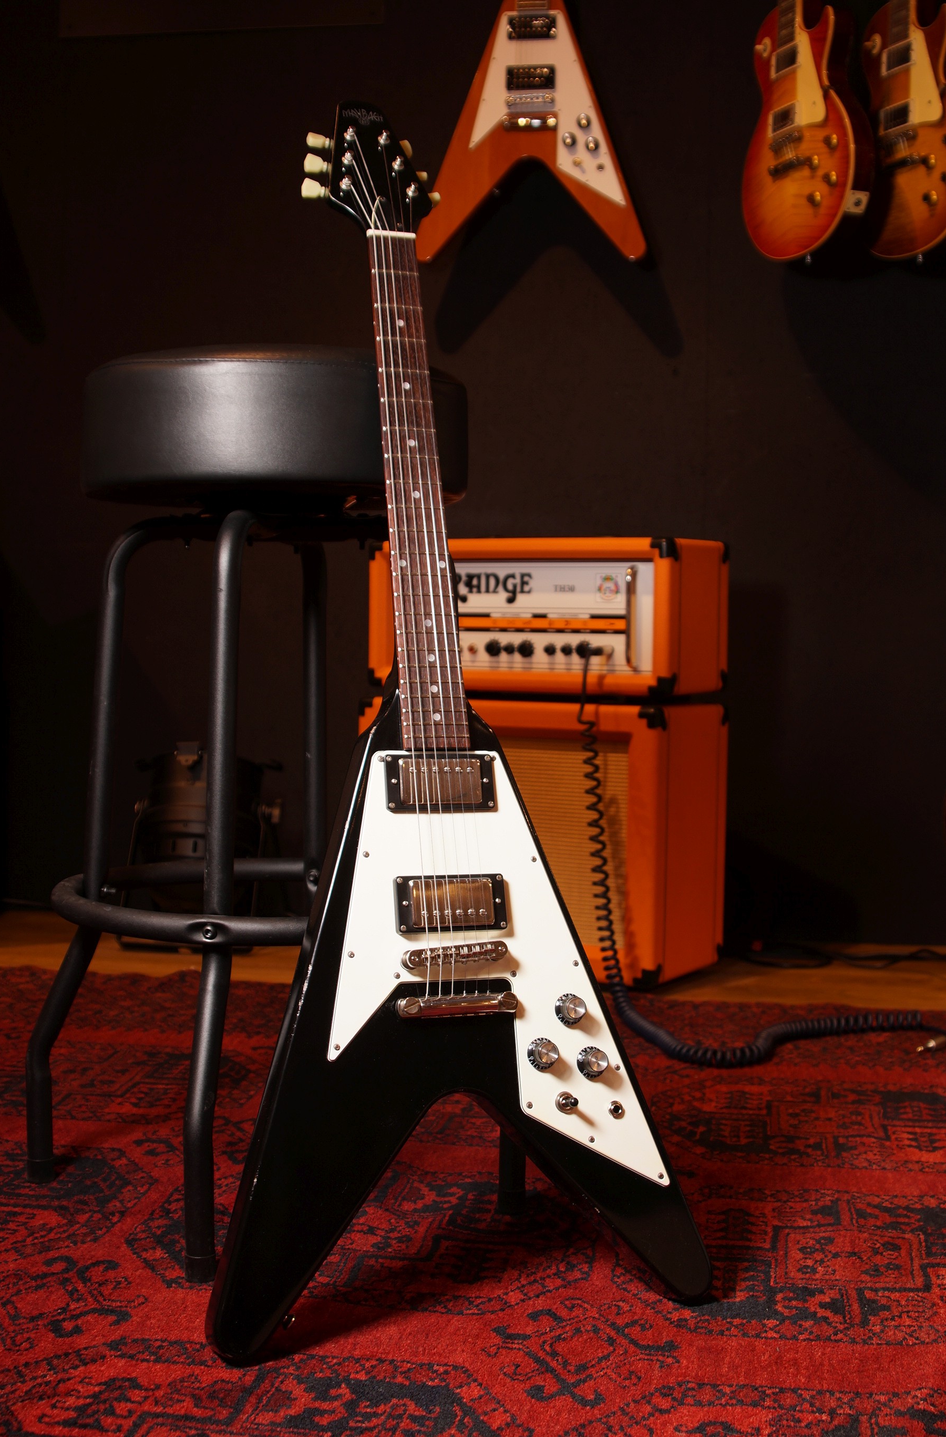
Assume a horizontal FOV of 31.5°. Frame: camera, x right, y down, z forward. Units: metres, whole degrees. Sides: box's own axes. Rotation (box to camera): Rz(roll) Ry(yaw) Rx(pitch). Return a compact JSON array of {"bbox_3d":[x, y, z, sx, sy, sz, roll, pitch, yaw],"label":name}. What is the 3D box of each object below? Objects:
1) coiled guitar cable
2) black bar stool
[{"bbox_3d":[0.410,0.160,2.319,0.520,0.530,0.500,1,3,0],"label":"coiled guitar cable"},{"bbox_3d":[-0.187,0.051,1.577,0.420,0.800,0.420,1,3,0],"label":"black bar stool"}]

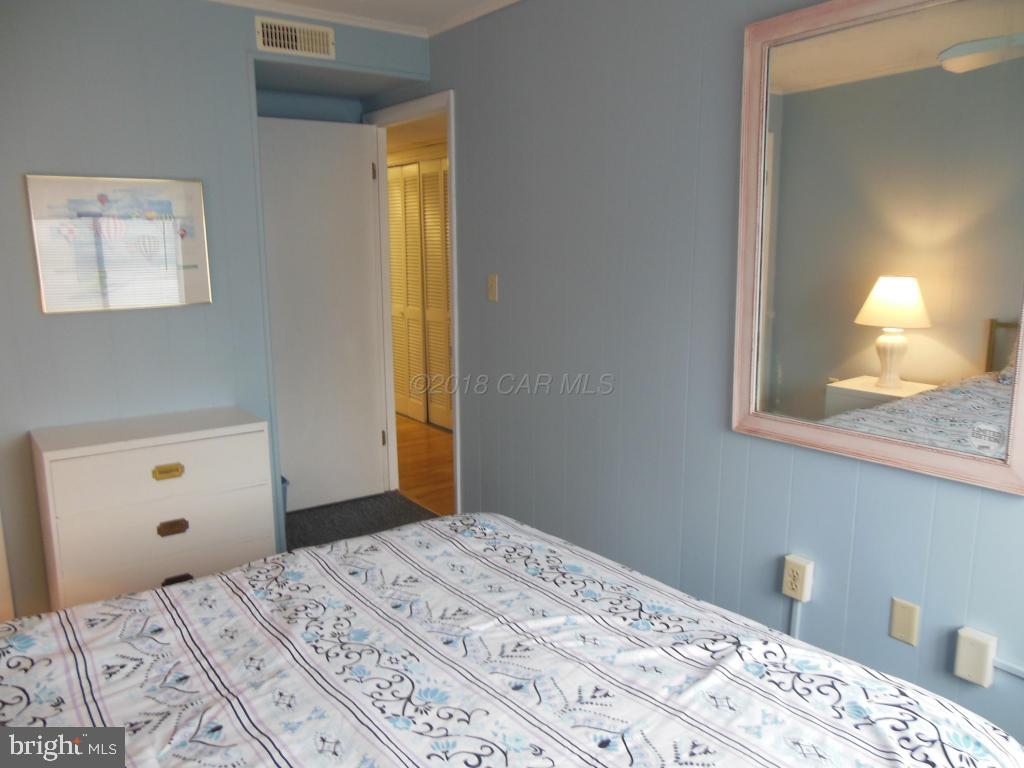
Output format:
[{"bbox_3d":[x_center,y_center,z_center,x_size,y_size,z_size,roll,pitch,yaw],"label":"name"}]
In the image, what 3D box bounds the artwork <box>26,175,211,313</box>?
[{"bbox_3d":[-1.475,-0.535,2.828,0.590,0.489,0.024,-8,13,-36],"label":"artwork"}]

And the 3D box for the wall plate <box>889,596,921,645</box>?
[{"bbox_3d":[1.035,0.630,1.957,0.008,0.115,0.071,-8,13,-36],"label":"wall plate"}]

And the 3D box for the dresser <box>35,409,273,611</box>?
[{"bbox_3d":[-1.360,0.534,2.878,0.748,0.765,0.389,-8,13,-36],"label":"dresser"}]

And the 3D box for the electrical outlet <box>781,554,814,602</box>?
[{"bbox_3d":[0.843,0.575,2.183,0.038,0.117,0.073,-8,13,-36],"label":"electrical outlet"}]

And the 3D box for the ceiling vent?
[{"bbox_3d":[-0.900,-1.448,3.101,0.337,0.128,0.016,-8,13,-36],"label":"ceiling vent"}]

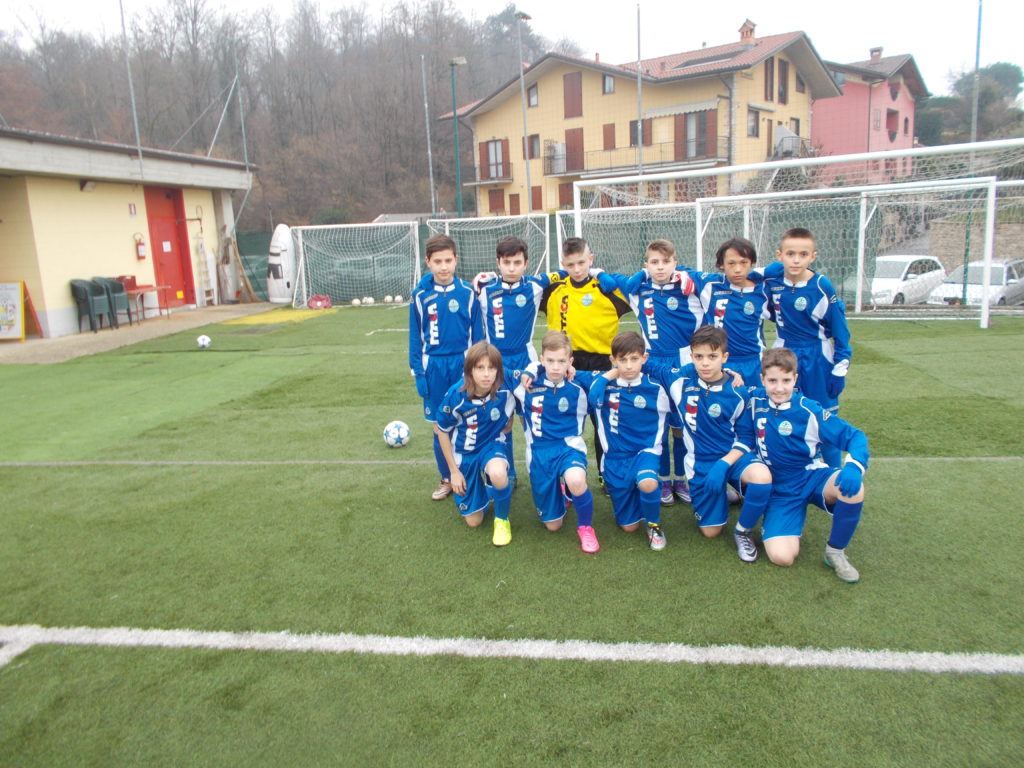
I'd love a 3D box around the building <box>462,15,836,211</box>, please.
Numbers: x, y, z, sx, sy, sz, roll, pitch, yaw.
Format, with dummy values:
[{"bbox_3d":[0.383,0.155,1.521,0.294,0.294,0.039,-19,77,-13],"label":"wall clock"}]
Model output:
[{"bbox_3d":[8.100,-15.400,47.700,19.000,10.800,15.000,7,15,38],"label":"building"}]

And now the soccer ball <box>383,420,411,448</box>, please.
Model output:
[{"bbox_3d":[-0.896,0.396,6.021,0.208,0.208,0.208,-3,12,0],"label":"soccer ball"}]

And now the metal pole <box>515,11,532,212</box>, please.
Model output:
[{"bbox_3d":[0.491,-8.357,25.922,0.500,7.900,0.300,5,13,36],"label":"metal pole"}]

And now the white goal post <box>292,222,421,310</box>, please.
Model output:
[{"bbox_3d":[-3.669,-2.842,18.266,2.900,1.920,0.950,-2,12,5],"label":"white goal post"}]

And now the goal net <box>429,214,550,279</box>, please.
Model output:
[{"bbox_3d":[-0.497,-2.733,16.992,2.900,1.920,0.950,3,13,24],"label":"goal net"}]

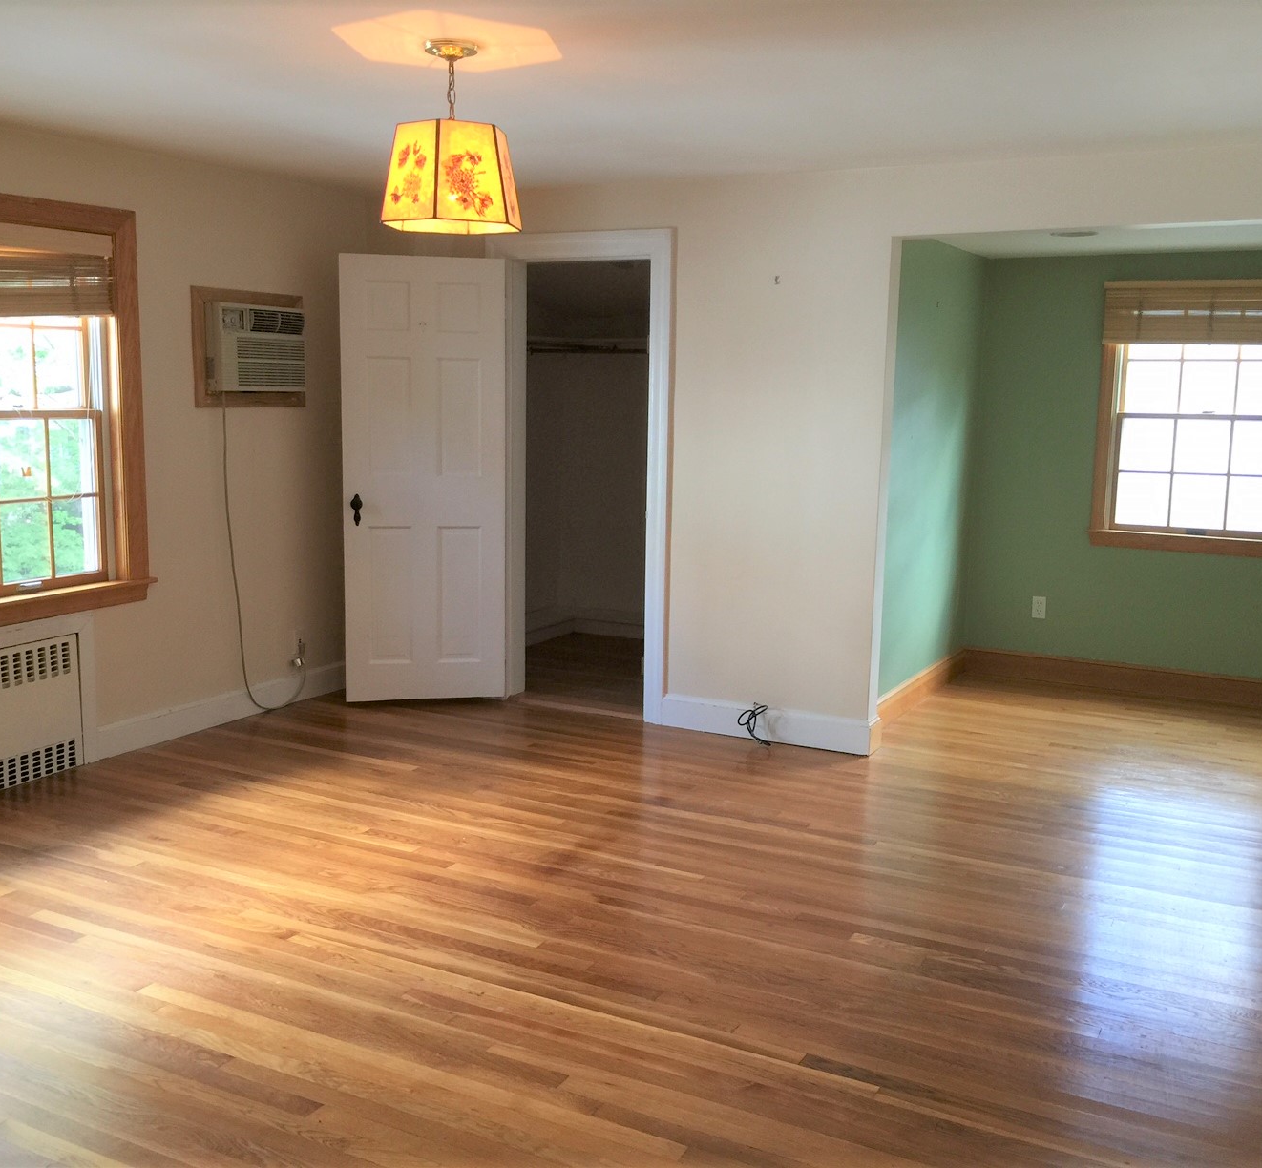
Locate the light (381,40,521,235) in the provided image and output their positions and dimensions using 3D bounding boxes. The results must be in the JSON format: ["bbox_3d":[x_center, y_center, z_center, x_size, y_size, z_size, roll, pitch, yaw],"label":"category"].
[{"bbox_3d":[-0.449,-1.121,3.276,0.360,0.439,0.320,-3,10,-24],"label":"light"}]

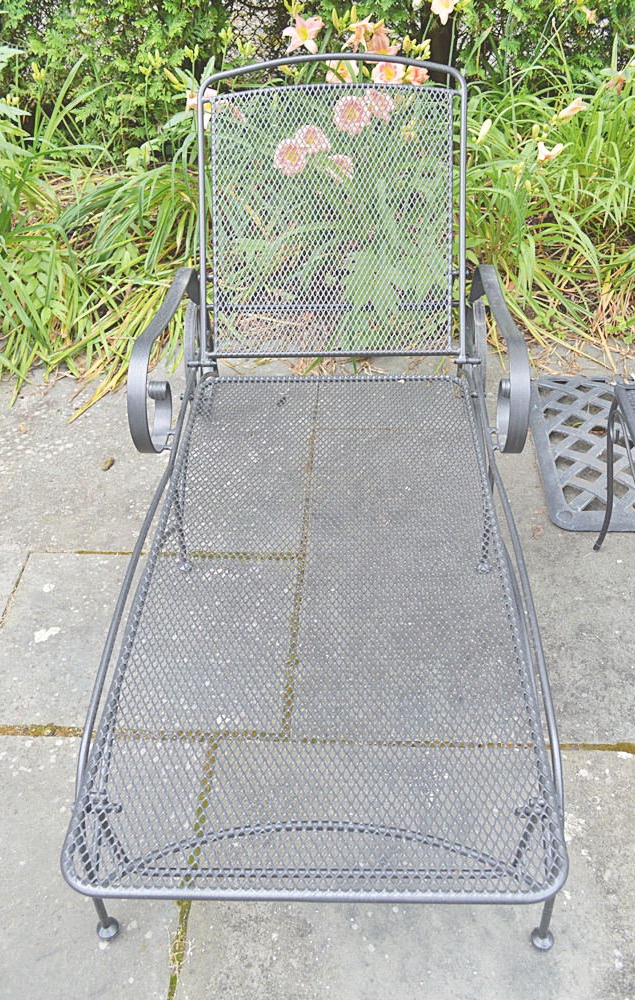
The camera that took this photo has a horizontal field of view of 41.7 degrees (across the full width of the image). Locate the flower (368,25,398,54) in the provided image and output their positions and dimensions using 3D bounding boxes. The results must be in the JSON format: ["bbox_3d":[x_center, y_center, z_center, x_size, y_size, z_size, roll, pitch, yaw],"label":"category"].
[{"bbox_3d":[0.207,-1.456,2.650,0.110,0.120,0.085,-3,41,-4],"label":"flower"}]

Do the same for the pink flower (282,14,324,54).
[{"bbox_3d":[-0.046,-1.465,2.620,0.135,0.130,0.085,-3,41,-4],"label":"pink flower"}]

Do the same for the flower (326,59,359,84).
[{"bbox_3d":[0.080,-1.364,2.650,0.110,0.100,0.070,0,41,0],"label":"flower"}]

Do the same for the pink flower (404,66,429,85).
[{"bbox_3d":[0.315,-1.351,2.650,0.085,0.070,0.085,29,49,29],"label":"pink flower"}]

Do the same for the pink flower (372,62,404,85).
[{"bbox_3d":[0.223,-1.345,2.620,0.110,0.095,0.070,0,41,0],"label":"pink flower"}]

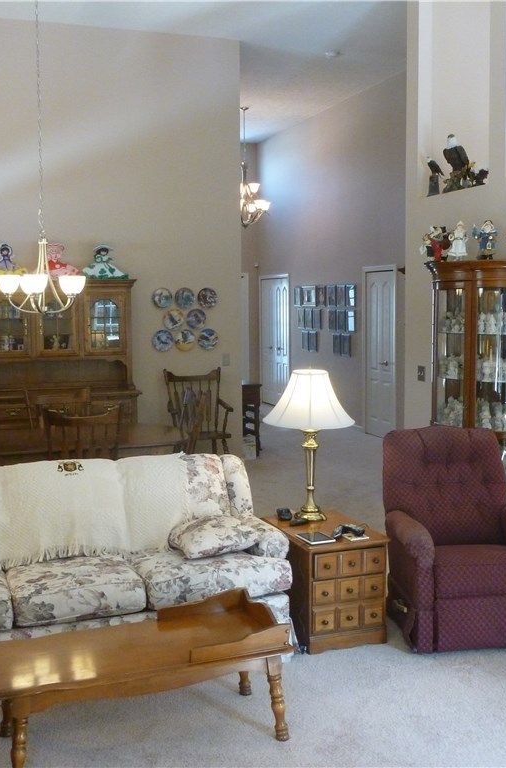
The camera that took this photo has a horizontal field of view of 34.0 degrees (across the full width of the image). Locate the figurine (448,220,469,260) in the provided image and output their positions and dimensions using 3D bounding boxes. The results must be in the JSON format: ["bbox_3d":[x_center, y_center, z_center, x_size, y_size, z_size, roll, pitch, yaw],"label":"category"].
[{"bbox_3d":[1.457,-1.012,5.872,0.160,0.290,0.125,2,6,25],"label":"figurine"}]

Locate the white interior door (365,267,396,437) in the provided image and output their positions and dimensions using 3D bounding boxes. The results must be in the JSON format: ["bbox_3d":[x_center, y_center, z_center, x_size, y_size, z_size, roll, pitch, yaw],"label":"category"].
[{"bbox_3d":[1.555,-0.357,10.138,0.050,2.040,0.720,-3,6,-20],"label":"white interior door"}]

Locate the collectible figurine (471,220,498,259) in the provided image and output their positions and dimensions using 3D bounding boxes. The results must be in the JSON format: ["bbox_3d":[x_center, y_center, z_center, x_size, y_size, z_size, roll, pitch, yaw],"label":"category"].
[{"bbox_3d":[1.561,-0.968,5.586,0.185,0.285,0.120,3,7,27],"label":"collectible figurine"}]

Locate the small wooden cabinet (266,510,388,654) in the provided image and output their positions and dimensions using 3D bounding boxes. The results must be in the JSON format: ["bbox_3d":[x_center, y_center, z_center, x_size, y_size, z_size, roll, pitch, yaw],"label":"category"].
[{"bbox_3d":[0.364,0.991,4.284,0.420,0.497,0.620,-2,6,-19],"label":"small wooden cabinet"}]

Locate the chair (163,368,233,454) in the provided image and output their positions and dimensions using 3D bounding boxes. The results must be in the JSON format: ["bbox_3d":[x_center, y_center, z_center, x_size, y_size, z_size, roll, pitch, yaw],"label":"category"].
[{"bbox_3d":[-0.509,0.375,7.928,0.620,1.060,0.580,-3,6,-20],"label":"chair"}]

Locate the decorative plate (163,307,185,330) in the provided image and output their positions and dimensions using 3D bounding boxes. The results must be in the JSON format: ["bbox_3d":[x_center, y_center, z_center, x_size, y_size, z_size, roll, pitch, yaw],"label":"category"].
[{"bbox_3d":[-0.773,-0.633,8.125,0.210,0.210,0.025,-3,6,-20],"label":"decorative plate"}]

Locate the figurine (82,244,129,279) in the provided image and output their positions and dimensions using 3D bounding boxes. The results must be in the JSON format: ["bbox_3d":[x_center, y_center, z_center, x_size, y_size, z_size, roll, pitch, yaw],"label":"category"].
[{"bbox_3d":[-1.375,-1.139,7.721,0.410,0.300,0.260,-3,6,-23],"label":"figurine"}]

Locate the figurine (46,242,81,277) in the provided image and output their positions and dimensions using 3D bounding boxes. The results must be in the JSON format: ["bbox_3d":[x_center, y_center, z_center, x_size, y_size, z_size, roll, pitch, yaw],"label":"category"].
[{"bbox_3d":[-1.761,-1.116,7.500,0.438,0.343,0.140,-3,6,-20],"label":"figurine"}]

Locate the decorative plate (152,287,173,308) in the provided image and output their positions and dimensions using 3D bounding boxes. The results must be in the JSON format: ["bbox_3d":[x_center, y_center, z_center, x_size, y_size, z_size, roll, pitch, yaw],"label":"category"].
[{"bbox_3d":[-0.881,-0.836,8.079,0.200,0.200,0.025,-3,6,-20],"label":"decorative plate"}]

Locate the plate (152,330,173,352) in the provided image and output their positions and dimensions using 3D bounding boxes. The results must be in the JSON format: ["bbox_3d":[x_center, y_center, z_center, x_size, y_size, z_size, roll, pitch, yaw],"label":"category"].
[{"bbox_3d":[-0.891,-0.418,8.154,0.210,0.210,0.025,-2,6,-19],"label":"plate"}]

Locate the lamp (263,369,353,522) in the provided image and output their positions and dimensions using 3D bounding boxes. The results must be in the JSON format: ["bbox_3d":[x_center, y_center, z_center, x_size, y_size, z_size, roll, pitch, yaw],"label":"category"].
[{"bbox_3d":[0.301,0.323,4.458,0.490,0.810,0.490,0,6,0],"label":"lamp"}]

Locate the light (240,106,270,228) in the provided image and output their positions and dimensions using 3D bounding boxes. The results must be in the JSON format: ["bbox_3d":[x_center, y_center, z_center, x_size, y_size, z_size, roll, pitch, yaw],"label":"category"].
[{"bbox_3d":[-0.109,-2.990,11.475,0.720,1.640,0.720,0,5,0],"label":"light"}]

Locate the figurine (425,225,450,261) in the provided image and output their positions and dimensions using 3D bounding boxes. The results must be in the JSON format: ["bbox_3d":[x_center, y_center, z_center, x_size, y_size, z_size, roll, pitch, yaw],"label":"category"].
[{"bbox_3d":[1.227,-0.936,5.538,0.150,0.245,0.150,4,7,40],"label":"figurine"}]

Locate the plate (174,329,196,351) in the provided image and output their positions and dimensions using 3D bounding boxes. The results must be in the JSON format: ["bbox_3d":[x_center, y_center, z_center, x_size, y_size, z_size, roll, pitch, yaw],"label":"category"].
[{"bbox_3d":[-0.675,-0.435,8.181,0.210,0.210,0.025,-3,6,-20],"label":"plate"}]

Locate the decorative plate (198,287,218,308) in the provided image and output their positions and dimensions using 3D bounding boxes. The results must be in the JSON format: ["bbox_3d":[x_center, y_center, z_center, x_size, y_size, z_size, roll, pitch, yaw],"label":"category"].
[{"bbox_3d":[-0.454,-0.859,8.271,0.205,0.205,0.025,-2,6,-19],"label":"decorative plate"}]

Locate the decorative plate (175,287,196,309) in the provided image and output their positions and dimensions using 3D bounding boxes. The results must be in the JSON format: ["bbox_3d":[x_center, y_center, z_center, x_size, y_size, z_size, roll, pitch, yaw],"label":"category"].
[{"bbox_3d":[-0.664,-0.848,8.143,0.210,0.210,0.025,-3,6,-20],"label":"decorative plate"}]

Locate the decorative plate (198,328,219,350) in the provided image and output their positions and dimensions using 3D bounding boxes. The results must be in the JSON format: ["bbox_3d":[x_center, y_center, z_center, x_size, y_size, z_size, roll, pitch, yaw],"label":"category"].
[{"bbox_3d":[-0.443,-0.445,8.280,0.208,0.208,0.025,-3,6,-20],"label":"decorative plate"}]

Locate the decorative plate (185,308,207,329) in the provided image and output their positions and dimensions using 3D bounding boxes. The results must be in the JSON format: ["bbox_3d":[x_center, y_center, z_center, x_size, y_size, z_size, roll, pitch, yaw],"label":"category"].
[{"bbox_3d":[-0.563,-0.647,8.251,0.200,0.200,0.025,-2,6,-19],"label":"decorative plate"}]

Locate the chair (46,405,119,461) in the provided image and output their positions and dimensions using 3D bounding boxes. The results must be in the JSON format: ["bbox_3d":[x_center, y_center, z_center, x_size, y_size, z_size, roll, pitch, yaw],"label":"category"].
[{"bbox_3d":[-1.160,0.645,5.515,0.500,1.060,0.540,-3,6,-20],"label":"chair"}]

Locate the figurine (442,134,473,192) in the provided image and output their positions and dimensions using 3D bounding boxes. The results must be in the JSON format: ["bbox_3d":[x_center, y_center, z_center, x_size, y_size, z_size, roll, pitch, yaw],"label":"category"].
[{"bbox_3d":[1.509,-1.637,6.128,0.180,0.440,0.240,-4,6,-32],"label":"figurine"}]

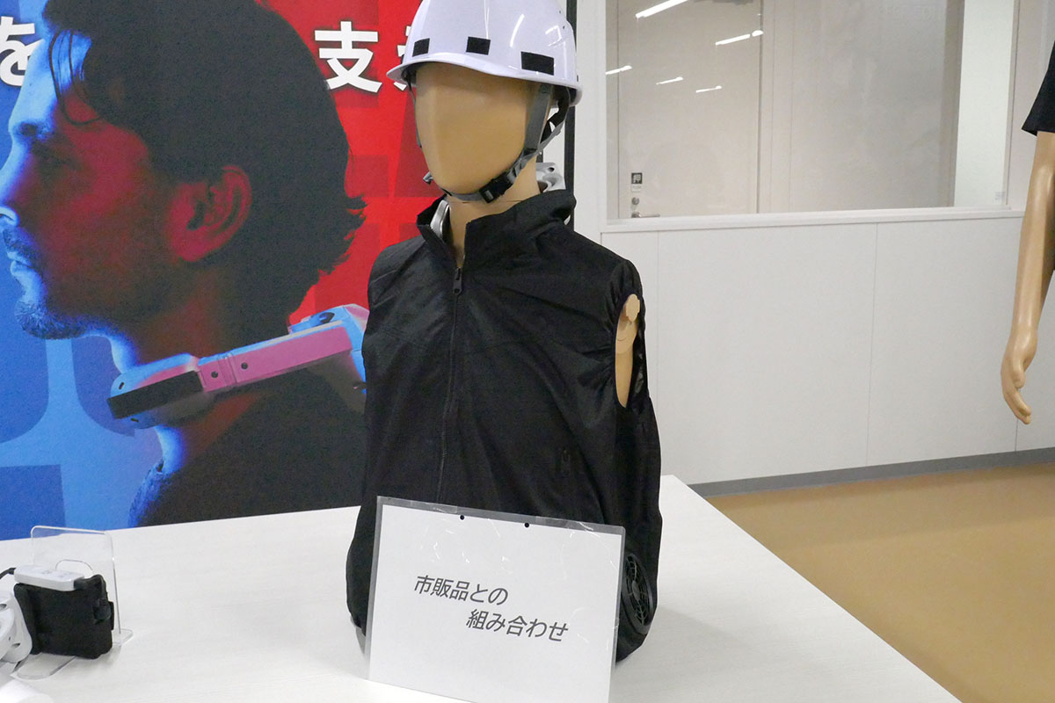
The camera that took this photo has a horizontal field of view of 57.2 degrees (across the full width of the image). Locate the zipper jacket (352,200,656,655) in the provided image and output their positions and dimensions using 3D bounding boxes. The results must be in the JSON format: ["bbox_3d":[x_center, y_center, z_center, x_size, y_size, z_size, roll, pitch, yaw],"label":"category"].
[{"bbox_3d":[-0.042,0.081,1.264,0.430,0.562,0.275,3,11,26],"label":"zipper jacket"}]

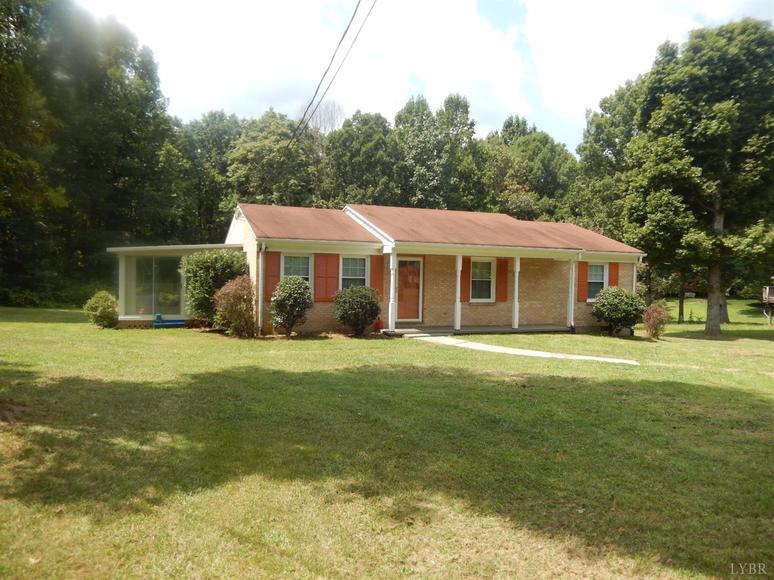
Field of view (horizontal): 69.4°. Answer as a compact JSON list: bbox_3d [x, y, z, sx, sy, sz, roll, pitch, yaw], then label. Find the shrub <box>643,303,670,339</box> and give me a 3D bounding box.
[{"bbox_3d":[9.742,1.103,20.200,0.992,1.275,1.000,0,3,-22],"label":"shrub"}]

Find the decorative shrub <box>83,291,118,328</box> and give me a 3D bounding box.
[{"bbox_3d":[-8.716,0.593,17.000,1.073,1.133,1.100,0,3,-22],"label":"decorative shrub"}]

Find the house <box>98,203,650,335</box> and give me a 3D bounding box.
[{"bbox_3d":[-0.207,-0.951,20.906,18.320,4.370,8.850,0,3,-22],"label":"house"}]

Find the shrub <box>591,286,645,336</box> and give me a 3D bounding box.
[{"bbox_3d":[8.058,0.748,19.450,1.842,1.706,1.750,0,3,-22],"label":"shrub"}]

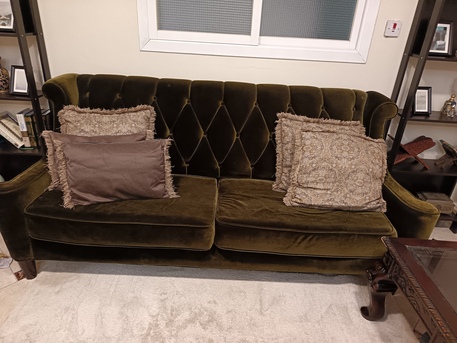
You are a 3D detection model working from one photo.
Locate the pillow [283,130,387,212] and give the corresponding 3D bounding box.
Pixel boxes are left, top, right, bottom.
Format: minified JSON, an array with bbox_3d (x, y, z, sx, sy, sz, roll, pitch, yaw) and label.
[{"bbox_3d":[0.621,-0.005,1.802,0.525,0.420,0.140,7,-13,10],"label":"pillow"}]

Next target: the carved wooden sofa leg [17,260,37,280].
[{"bbox_3d":[-1.067,0.506,1.698,0.060,0.125,0.060,3,27,-1],"label":"carved wooden sofa leg"}]

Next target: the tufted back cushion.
[{"bbox_3d":[-0.051,-0.231,1.939,1.900,0.585,0.270,3,27,-1],"label":"tufted back cushion"}]

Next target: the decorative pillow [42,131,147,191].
[{"bbox_3d":[-0.705,-0.059,1.778,0.576,0.321,0.120,-2,13,-11],"label":"decorative pillow"}]

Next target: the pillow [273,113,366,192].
[{"bbox_3d":[0.538,-0.089,1.897,0.518,0.441,0.130,6,1,-3],"label":"pillow"}]

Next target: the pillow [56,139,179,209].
[{"bbox_3d":[-0.560,0.004,1.634,0.567,0.334,0.130,-4,15,-8],"label":"pillow"}]

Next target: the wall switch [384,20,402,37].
[{"bbox_3d":[0.975,-0.838,1.876,0.087,0.087,0.018,3,27,-1],"label":"wall switch"}]

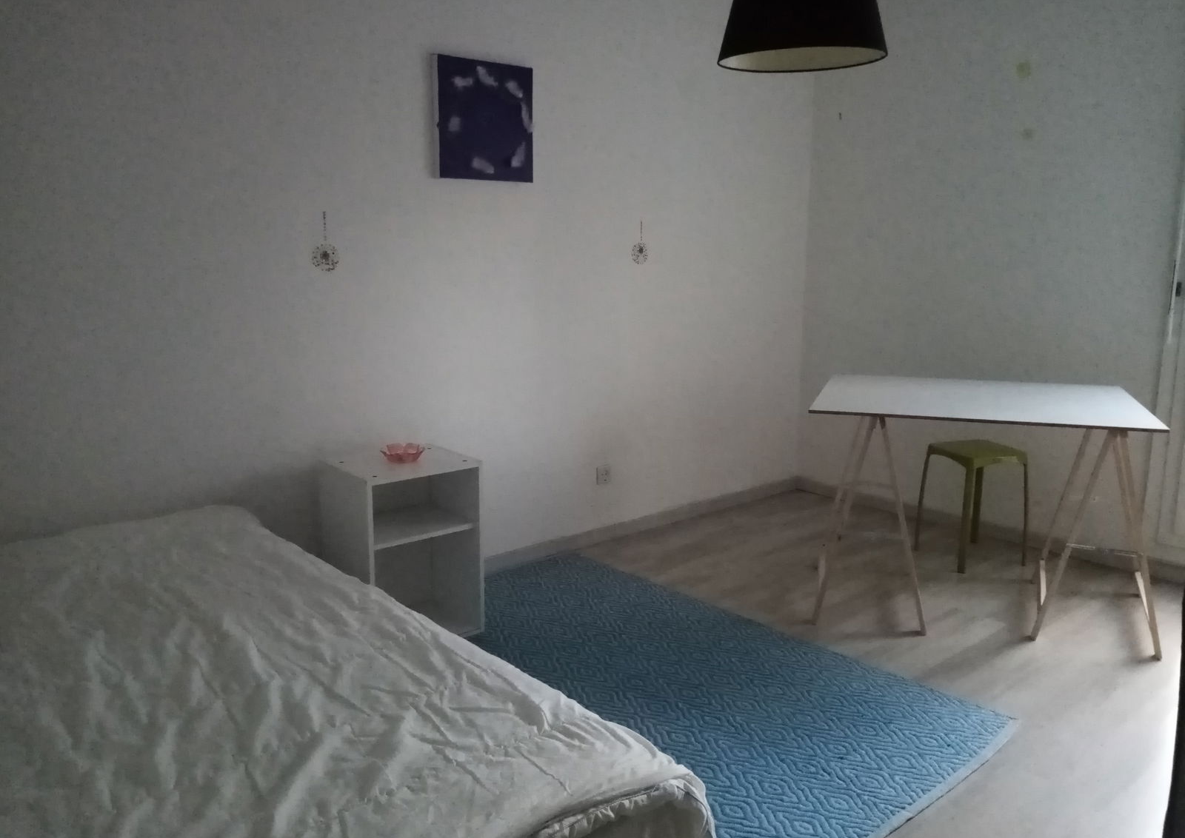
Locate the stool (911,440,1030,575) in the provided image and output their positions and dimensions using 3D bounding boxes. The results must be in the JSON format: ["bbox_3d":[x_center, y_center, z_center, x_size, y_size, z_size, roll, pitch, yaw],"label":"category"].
[{"bbox_3d":[1.562,0.348,3.652,0.315,0.460,0.315,-4,11,-18],"label":"stool"}]

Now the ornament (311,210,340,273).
[{"bbox_3d":[-0.858,-0.568,2.851,0.091,0.192,0.015,-9,14,-40],"label":"ornament"}]

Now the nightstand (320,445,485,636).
[{"bbox_3d":[-0.618,0.423,2.920,0.393,0.582,0.341,-9,14,-40],"label":"nightstand"}]

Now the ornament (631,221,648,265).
[{"bbox_3d":[0.200,-0.741,3.736,0.098,0.184,0.015,-9,14,-40],"label":"ornament"}]

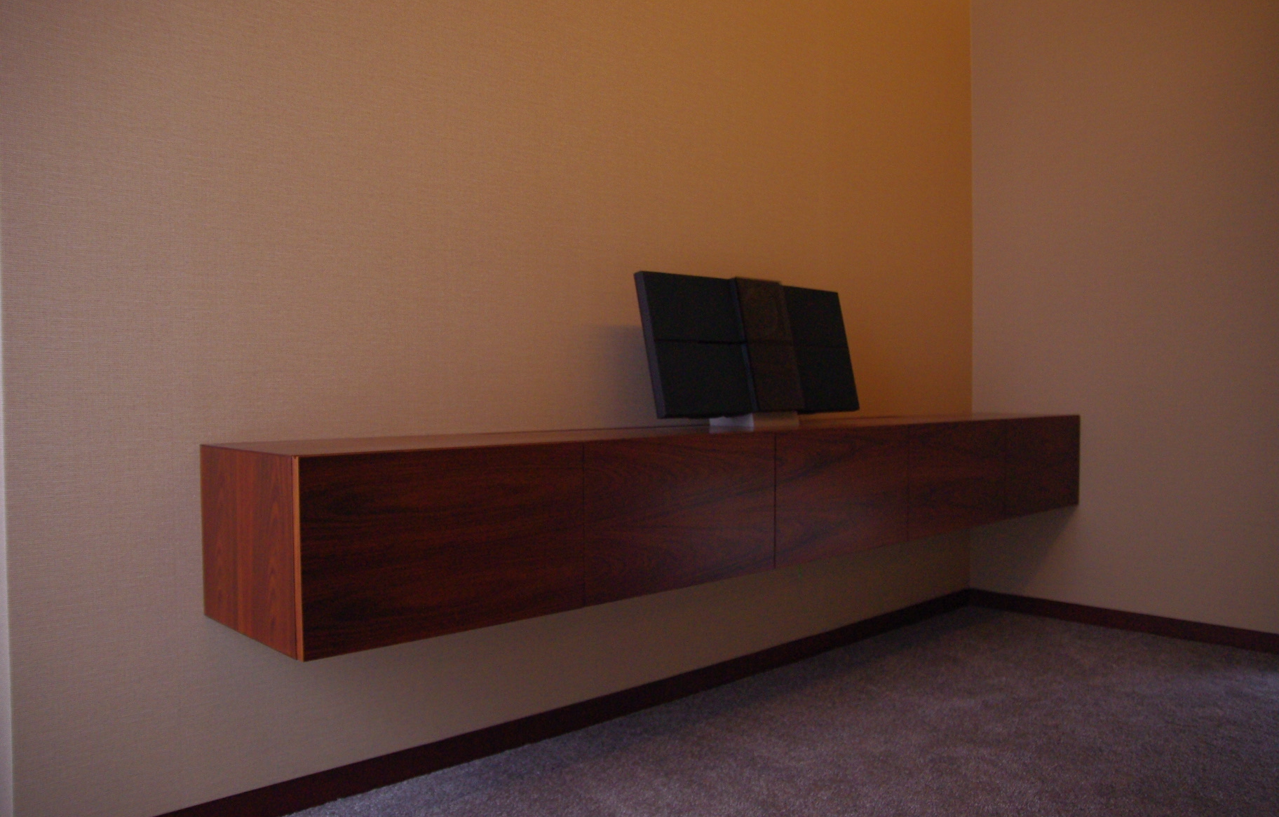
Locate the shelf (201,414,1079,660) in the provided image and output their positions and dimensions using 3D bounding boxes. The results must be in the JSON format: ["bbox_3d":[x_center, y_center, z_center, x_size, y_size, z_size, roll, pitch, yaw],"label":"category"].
[{"bbox_3d":[0.413,0.217,2.760,3.060,0.335,0.442,-1,2,-43],"label":"shelf"}]

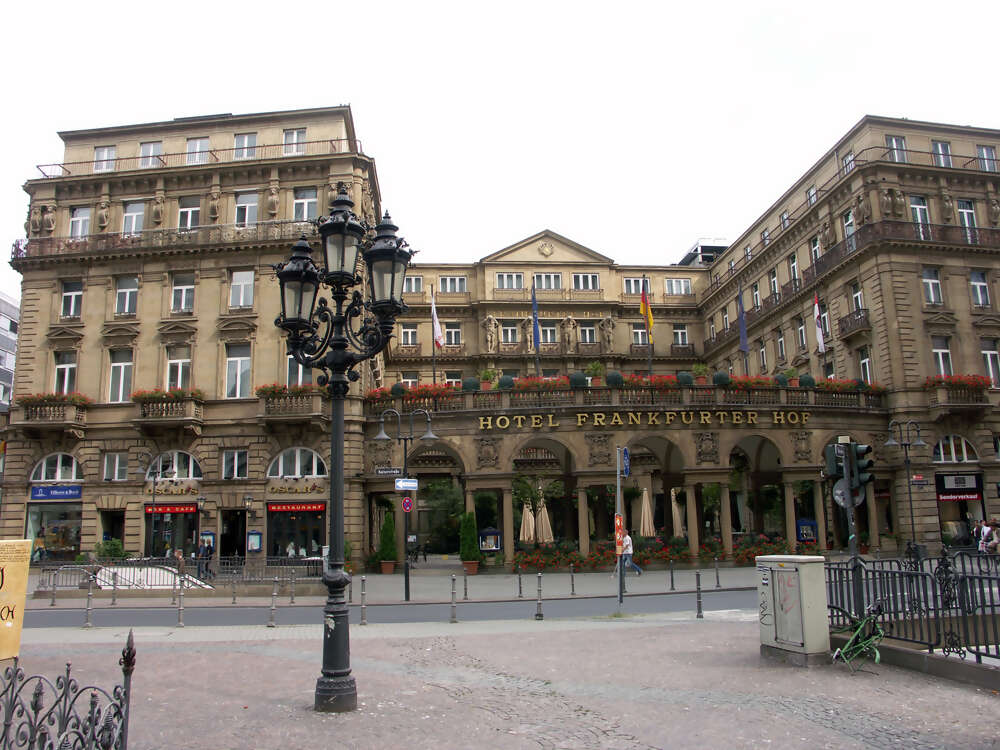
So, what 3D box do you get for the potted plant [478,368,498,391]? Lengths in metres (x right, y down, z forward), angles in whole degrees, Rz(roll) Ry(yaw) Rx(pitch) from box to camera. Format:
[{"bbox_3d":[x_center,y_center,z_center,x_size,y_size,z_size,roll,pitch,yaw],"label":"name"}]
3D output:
[{"bbox_3d":[-0.513,0.200,36.099,0.850,0.998,0.850,-1,-11,-2],"label":"potted plant"}]

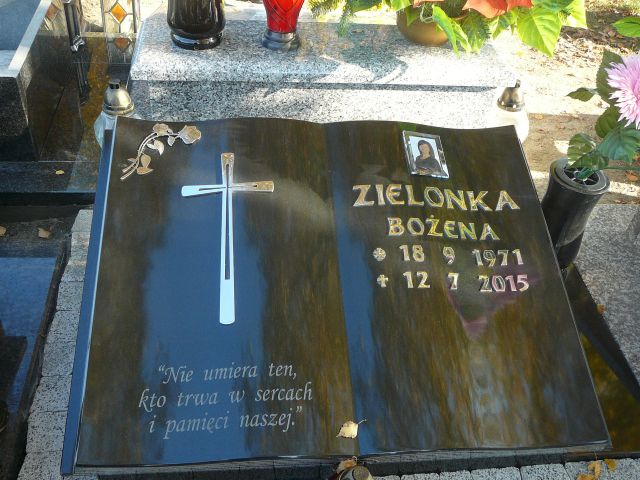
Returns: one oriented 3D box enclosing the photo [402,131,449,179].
[{"bbox_3d":[0.251,-0.203,1.528,0.090,0.013,0.126,4,58,-14],"label":"photo"}]

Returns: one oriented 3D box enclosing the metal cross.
[{"bbox_3d":[-0.192,-0.020,1.360,0.201,0.013,0.419,-2,59,-4],"label":"metal cross"}]

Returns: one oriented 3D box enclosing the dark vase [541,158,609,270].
[{"bbox_3d":[0.616,-0.058,1.609,0.143,0.237,0.143,0,39,-7],"label":"dark vase"}]

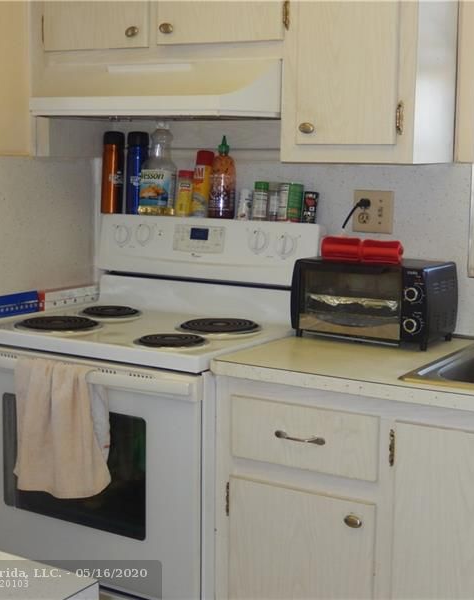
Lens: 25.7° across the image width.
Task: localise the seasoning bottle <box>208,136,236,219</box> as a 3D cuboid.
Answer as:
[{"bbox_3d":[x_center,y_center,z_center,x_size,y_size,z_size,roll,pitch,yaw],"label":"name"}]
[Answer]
[{"bbox_3d":[-0.042,-0.347,2.945,0.073,0.233,0.073,1,8,0],"label":"seasoning bottle"}]

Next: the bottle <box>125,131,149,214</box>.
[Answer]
[{"bbox_3d":[-0.297,-0.378,3.098,0.067,0.245,0.067,1,8,0],"label":"bottle"}]

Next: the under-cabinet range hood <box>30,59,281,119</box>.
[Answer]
[{"bbox_3d":[-0.188,-0.557,2.797,0.757,0.150,0.440,6,9,31],"label":"under-cabinet range hood"}]

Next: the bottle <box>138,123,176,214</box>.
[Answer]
[{"bbox_3d":[-0.231,-0.381,3.049,0.108,0.268,0.088,6,9,31],"label":"bottle"}]

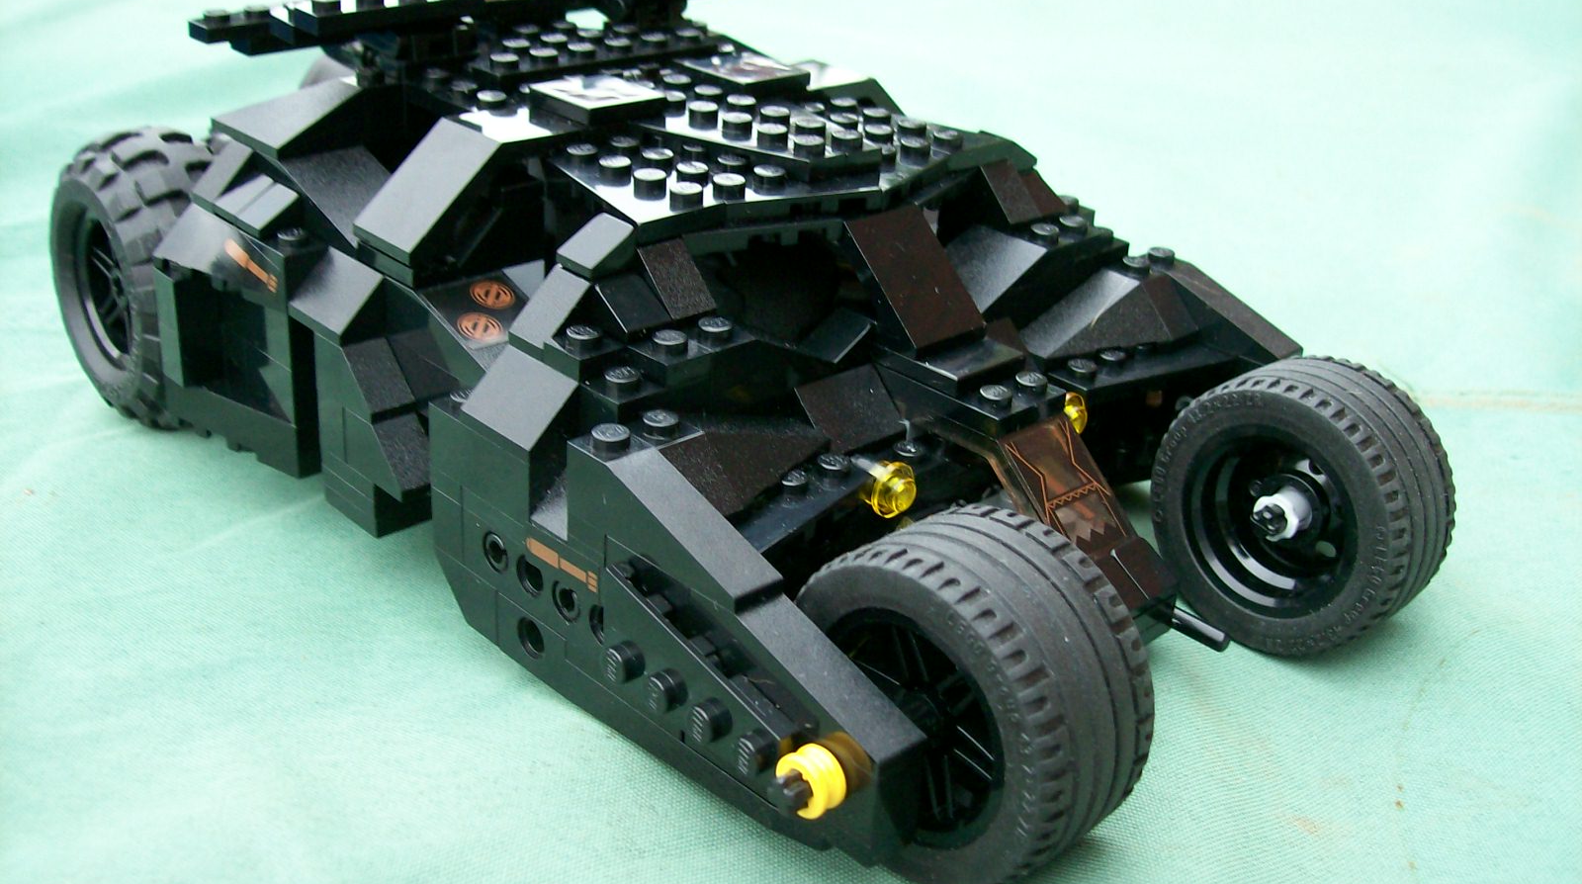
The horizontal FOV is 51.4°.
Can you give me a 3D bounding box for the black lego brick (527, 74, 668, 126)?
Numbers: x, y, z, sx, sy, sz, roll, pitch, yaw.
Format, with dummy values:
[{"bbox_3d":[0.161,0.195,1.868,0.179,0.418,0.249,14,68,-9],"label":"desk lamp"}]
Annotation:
[{"bbox_3d":[-0.032,-0.057,0.274,0.016,0.003,0.016,-20,35,-41],"label":"black lego brick"}]

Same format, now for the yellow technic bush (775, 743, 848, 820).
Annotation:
[{"bbox_3d":[0.002,0.039,0.188,0.004,0.007,0.007,-20,35,-41],"label":"yellow technic bush"}]

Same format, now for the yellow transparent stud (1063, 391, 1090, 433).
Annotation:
[{"bbox_3d":[0.044,-0.004,0.254,0.008,0.008,0.005,-20,35,-40],"label":"yellow transparent stud"}]

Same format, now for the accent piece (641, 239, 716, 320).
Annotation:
[{"bbox_3d":[-0.019,-0.023,0.232,0.008,0.010,0.016,-20,35,-41],"label":"accent piece"}]

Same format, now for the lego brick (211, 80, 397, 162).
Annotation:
[{"bbox_3d":[-0.084,-0.058,0.286,0.024,0.010,0.024,-20,35,-41],"label":"lego brick"}]

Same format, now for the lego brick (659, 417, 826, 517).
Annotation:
[{"bbox_3d":[-0.006,0.001,0.222,0.032,0.010,0.016,-20,35,-41],"label":"lego brick"}]

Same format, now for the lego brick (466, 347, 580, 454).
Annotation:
[{"bbox_3d":[-0.034,-0.007,0.225,0.016,0.010,0.016,-20,35,-41],"label":"lego brick"}]

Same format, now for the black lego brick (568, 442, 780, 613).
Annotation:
[{"bbox_3d":[-0.015,0.009,0.204,0.008,0.010,0.032,-20,35,-41],"label":"black lego brick"}]

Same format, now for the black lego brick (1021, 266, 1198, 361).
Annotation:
[{"bbox_3d":[0.053,-0.021,0.275,0.032,0.010,0.016,-20,35,-41],"label":"black lego brick"}]

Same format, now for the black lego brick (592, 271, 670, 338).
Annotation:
[{"bbox_3d":[-0.022,-0.019,0.226,0.008,0.006,0.008,-20,35,-41],"label":"black lego brick"}]

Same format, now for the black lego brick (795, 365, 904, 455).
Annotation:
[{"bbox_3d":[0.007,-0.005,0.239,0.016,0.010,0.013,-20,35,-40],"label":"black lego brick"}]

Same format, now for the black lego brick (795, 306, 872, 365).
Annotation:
[{"bbox_3d":[0.007,-0.015,0.241,0.008,0.006,0.008,-20,35,-40],"label":"black lego brick"}]

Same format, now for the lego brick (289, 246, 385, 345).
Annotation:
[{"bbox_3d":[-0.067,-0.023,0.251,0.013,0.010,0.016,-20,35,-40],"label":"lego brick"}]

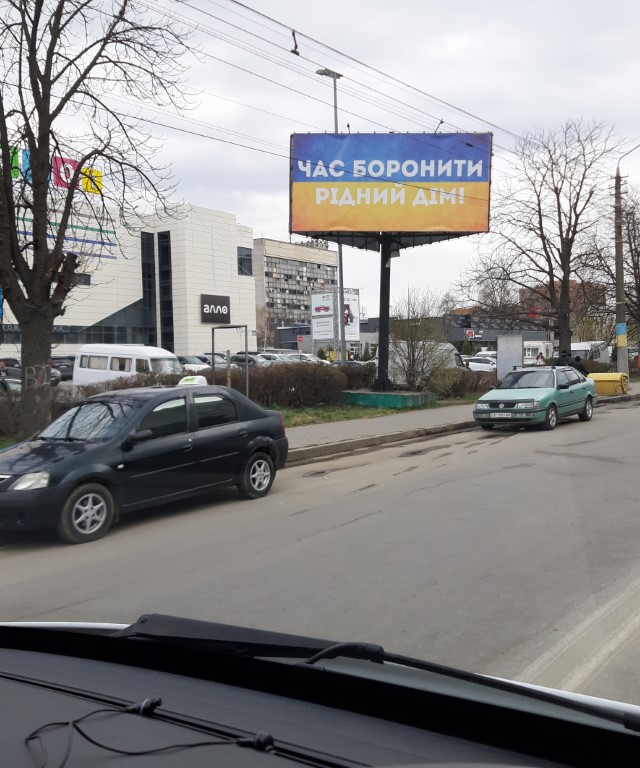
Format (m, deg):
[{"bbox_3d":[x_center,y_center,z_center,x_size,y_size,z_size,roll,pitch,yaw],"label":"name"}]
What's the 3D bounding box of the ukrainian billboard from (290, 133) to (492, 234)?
[{"bbox_3d":[2.193,-6.150,24.500,6.100,3.100,0.400,0,3,0],"label":"ukrainian billboard"}]

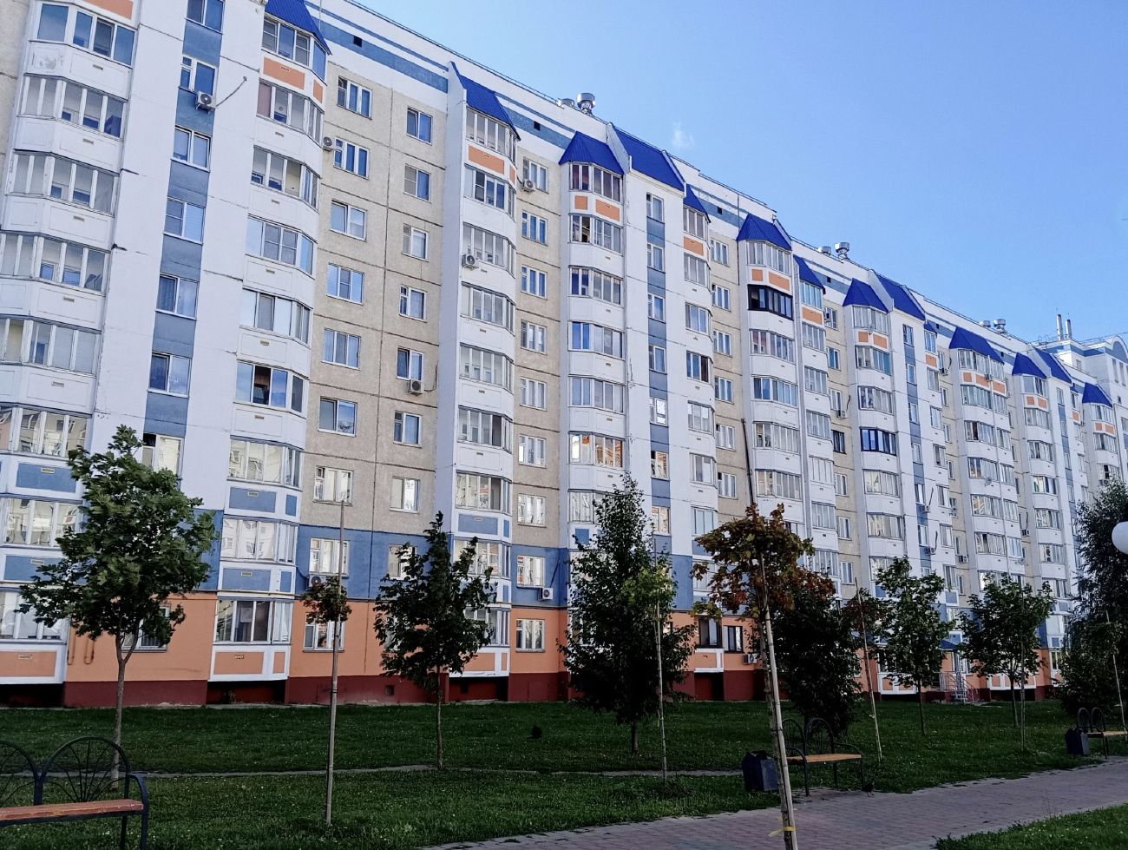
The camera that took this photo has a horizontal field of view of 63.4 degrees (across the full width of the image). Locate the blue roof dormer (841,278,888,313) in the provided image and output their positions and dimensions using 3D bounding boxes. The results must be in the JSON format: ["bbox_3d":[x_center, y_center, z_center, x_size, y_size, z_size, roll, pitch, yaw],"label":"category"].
[{"bbox_3d":[20.806,-9.106,63.175,3.600,2.420,1.400,11,-17,-39],"label":"blue roof dormer"}]

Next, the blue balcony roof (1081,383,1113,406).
[{"bbox_3d":[50.776,-3.008,87.059,3.900,2.300,1.350,11,-17,-39],"label":"blue balcony roof"}]

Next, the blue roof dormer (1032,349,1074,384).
[{"bbox_3d":[43.162,-5.426,81.131,4.300,3.150,1.600,11,-17,-39],"label":"blue roof dormer"}]

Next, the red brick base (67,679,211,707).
[{"bbox_3d":[-13.332,8.390,28.514,4.260,0.810,0.300,12,-17,-39],"label":"red brick base"}]

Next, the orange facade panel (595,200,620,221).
[{"bbox_3d":[2.261,-11.023,47.090,1.640,0.720,0.120,11,-17,-39],"label":"orange facade panel"}]

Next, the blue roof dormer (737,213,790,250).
[{"bbox_3d":[12.537,-12.222,56.993,3.850,2.400,1.450,12,-17,-39],"label":"blue roof dormer"}]

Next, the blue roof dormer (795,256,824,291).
[{"bbox_3d":[15.760,-9.972,59.009,3.700,2.410,1.400,11,-17,-39],"label":"blue roof dormer"}]

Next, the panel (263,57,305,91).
[{"bbox_3d":[-11.072,-13.916,36.223,1.680,0.720,0.120,11,-17,-39],"label":"panel"}]

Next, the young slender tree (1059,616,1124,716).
[{"bbox_3d":[19.828,9.137,34.467,2.300,3.805,2.300,-7,-15,28],"label":"young slender tree"}]

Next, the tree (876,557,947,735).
[{"bbox_3d":[9.510,5.998,24.996,1.850,4.701,1.850,-5,-14,20],"label":"tree"}]

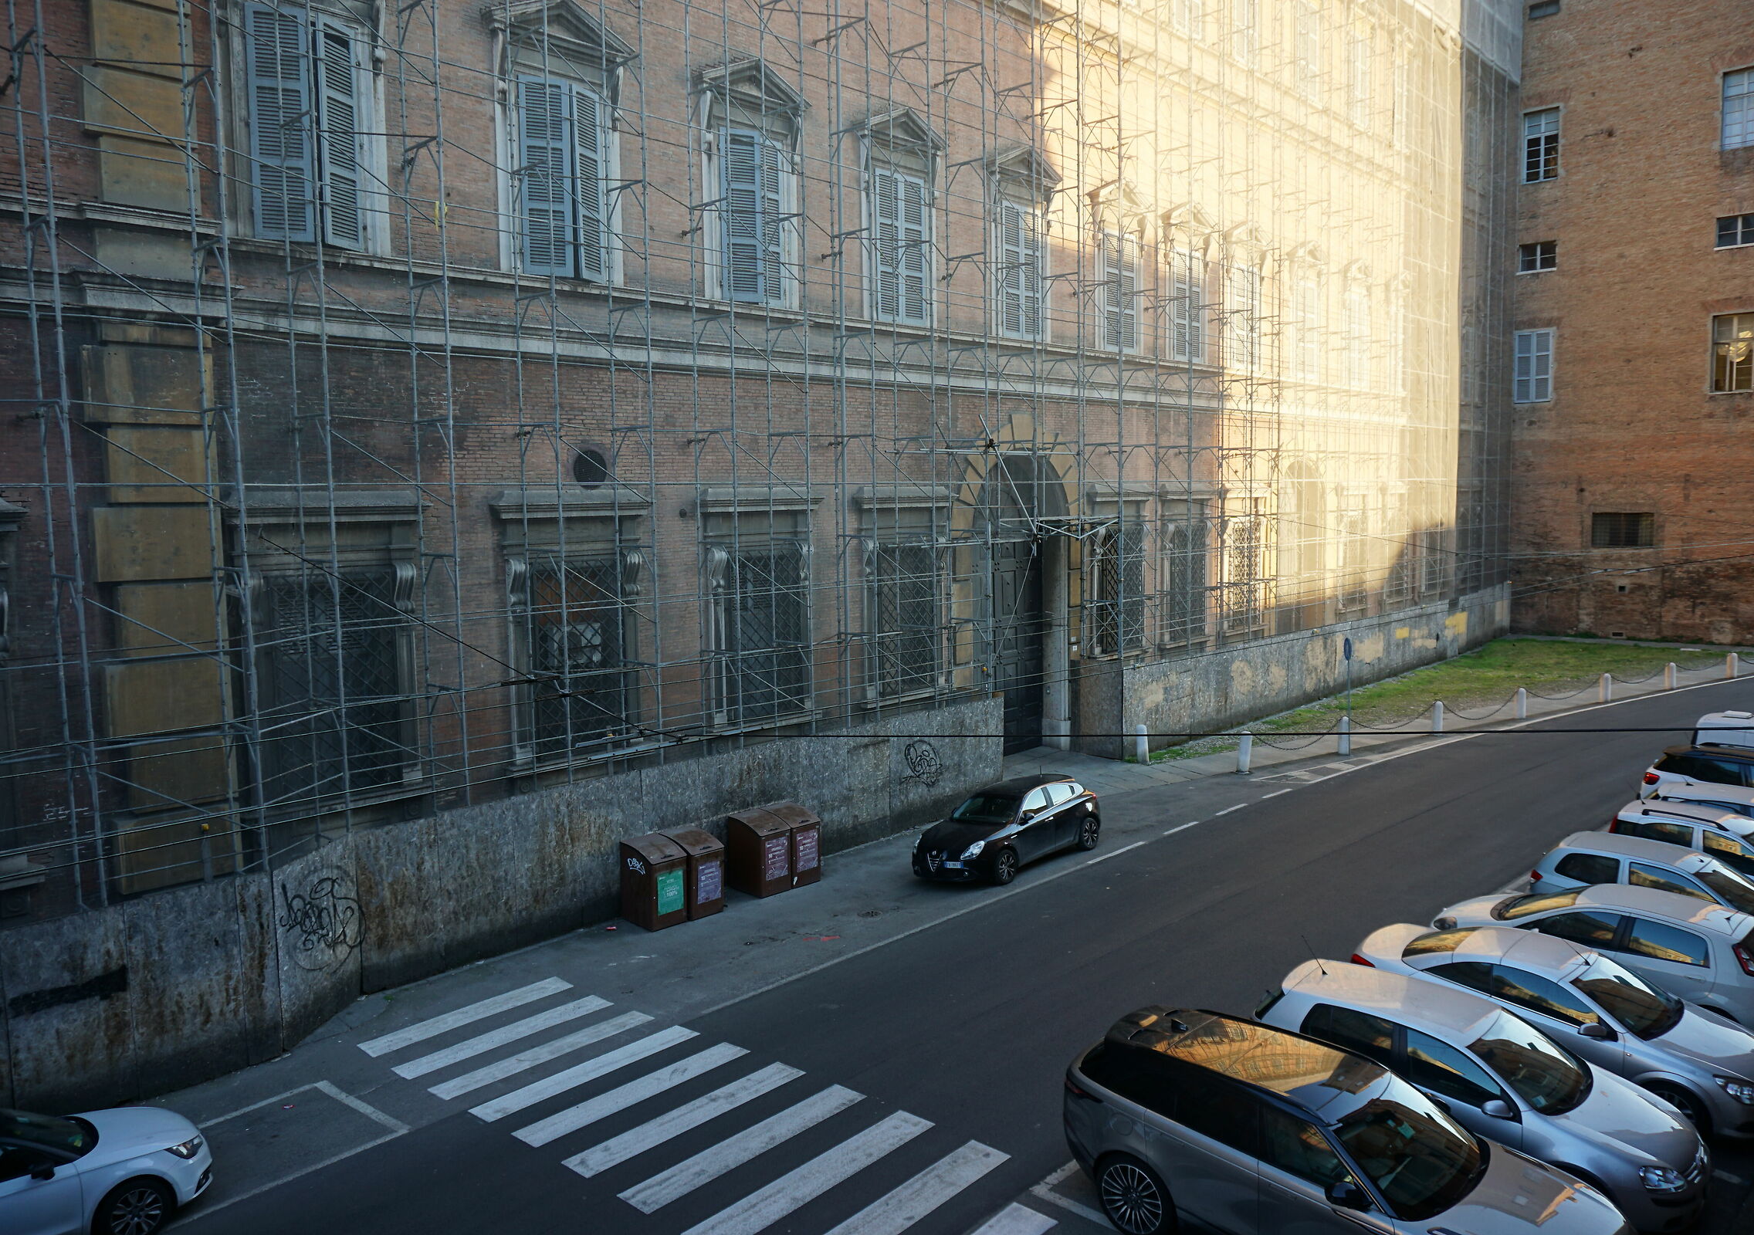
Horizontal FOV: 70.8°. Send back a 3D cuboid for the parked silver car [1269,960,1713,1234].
[{"bbox_3d":[5.713,4.602,12.165,1.760,1.485,4.204,-6,8,-44],"label":"parked silver car"}]

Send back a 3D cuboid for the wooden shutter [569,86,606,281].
[{"bbox_3d":[-4.906,-7.380,21.157,0.050,3.200,0.810,1,6,18],"label":"wooden shutter"}]

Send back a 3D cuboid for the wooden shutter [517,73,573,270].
[{"bbox_3d":[-5.485,-7.311,20.538,0.810,3.200,0.050,-3,6,-22],"label":"wooden shutter"}]

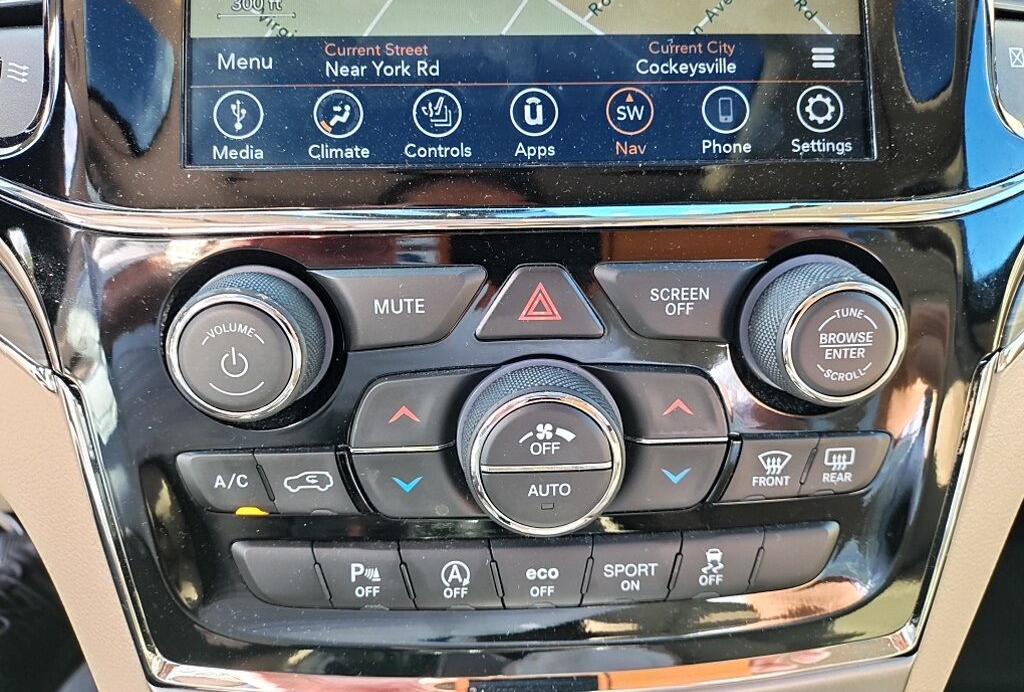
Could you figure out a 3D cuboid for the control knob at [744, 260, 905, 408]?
[{"bbox_3d":[0.079,-0.003,0.187,0.037,0.037,0.022,-1,14,-2],"label":"control knob"}]

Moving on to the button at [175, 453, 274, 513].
[{"bbox_3d":[-0.074,0.035,0.195,0.023,0.018,0.007,-1,14,-2],"label":"button"}]

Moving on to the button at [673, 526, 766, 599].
[{"bbox_3d":[0.057,0.060,0.206,0.026,0.022,0.008,-1,14,-2],"label":"button"}]

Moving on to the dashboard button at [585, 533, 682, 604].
[{"bbox_3d":[0.033,0.061,0.207,0.027,0.021,0.007,-1,14,-2],"label":"dashboard button"}]

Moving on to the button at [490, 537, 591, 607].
[{"bbox_3d":[0.008,0.062,0.206,0.028,0.021,0.007,-1,14,-2],"label":"button"}]

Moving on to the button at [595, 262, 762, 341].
[{"bbox_3d":[0.042,-0.012,0.188,0.042,0.019,0.007,-1,14,-2],"label":"button"}]

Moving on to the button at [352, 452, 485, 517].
[{"bbox_3d":[-0.024,0.036,0.198,0.036,0.021,0.007,-1,14,-2],"label":"button"}]

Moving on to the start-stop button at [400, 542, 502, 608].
[{"bbox_3d":[-0.017,0.062,0.205,0.028,0.022,0.007,-1,14,-2],"label":"start-stop button"}]

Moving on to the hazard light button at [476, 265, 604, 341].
[{"bbox_3d":[0.007,-0.011,0.186,0.031,0.018,0.007,-1,14,-2],"label":"hazard light button"}]

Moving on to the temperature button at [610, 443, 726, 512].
[{"bbox_3d":[0.040,0.035,0.201,0.034,0.020,0.007,-1,14,-2],"label":"temperature button"}]

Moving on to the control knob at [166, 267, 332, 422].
[{"bbox_3d":[-0.064,0.001,0.179,0.036,0.036,0.018,-1,14,-2],"label":"control knob"}]

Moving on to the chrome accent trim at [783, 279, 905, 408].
[{"bbox_3d":[0.080,-0.001,0.178,0.030,0.030,0.004,-1,14,-2],"label":"chrome accent trim"}]

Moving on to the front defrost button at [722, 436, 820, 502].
[{"bbox_3d":[0.068,0.033,0.201,0.027,0.018,0.007,-1,14,-2],"label":"front defrost button"}]

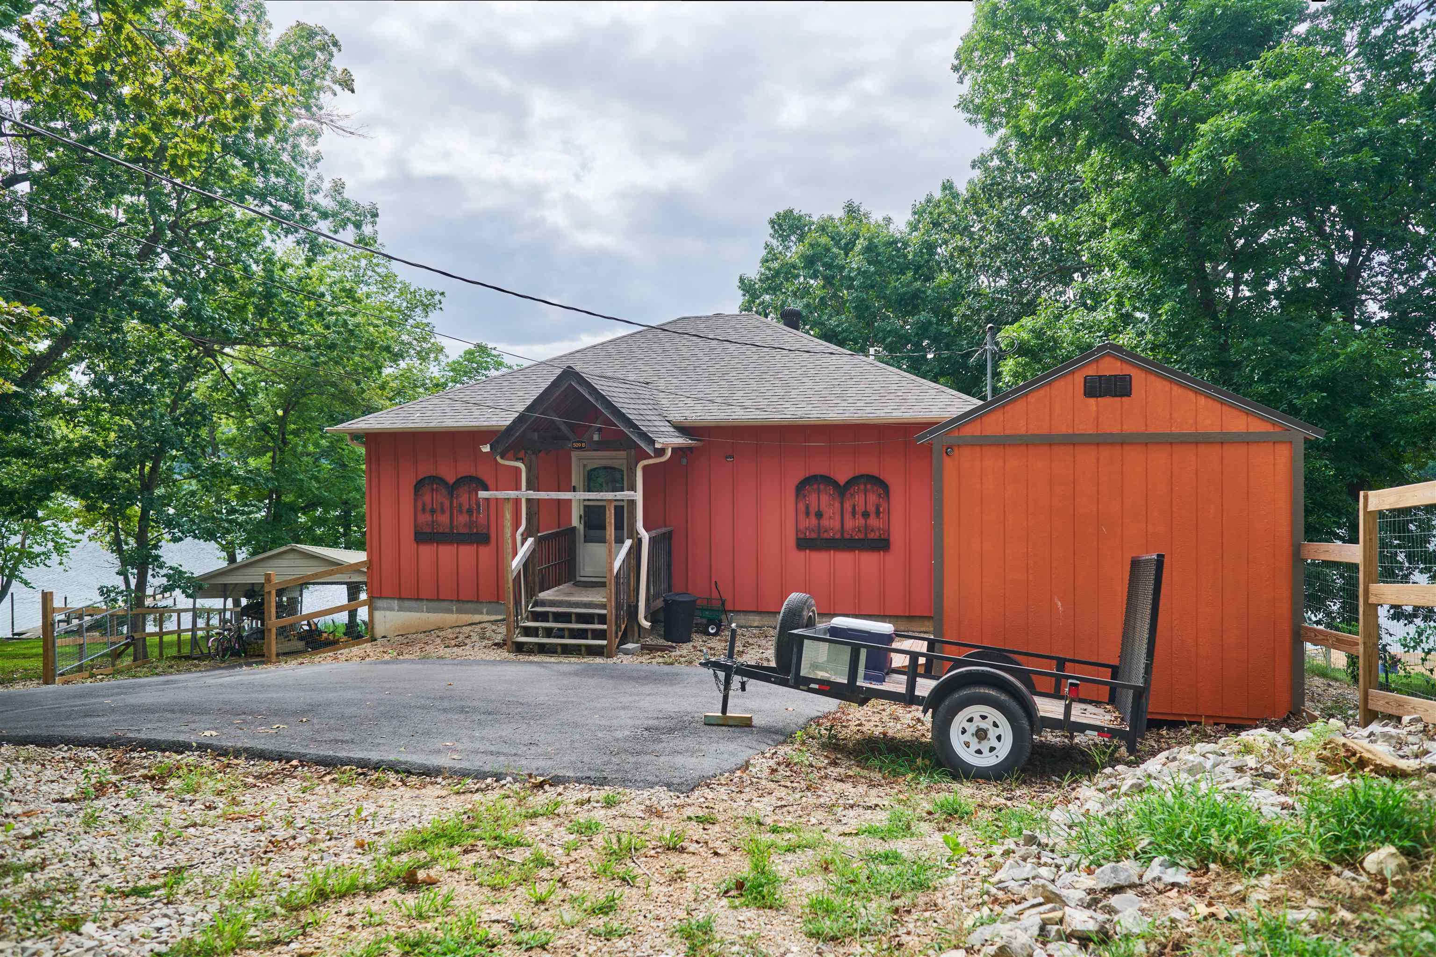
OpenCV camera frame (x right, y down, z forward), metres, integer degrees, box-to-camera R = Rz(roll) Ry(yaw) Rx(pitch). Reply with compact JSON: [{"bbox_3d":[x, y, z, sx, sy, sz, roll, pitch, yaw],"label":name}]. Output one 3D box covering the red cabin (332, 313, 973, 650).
[{"bbox_3d":[-0.247,-0.406,20.037,12.100,6.200,11.400,0,2,15],"label":"red cabin"}]

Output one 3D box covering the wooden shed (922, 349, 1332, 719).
[{"bbox_3d":[4.037,0.427,10.535,3.400,3.420,4.100,0,2,15],"label":"wooden shed"}]

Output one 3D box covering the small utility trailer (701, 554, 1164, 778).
[{"bbox_3d":[1.543,1.325,7.751,3.545,1.729,2.066,3,-1,18],"label":"small utility trailer"}]

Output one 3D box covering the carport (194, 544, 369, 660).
[{"bbox_3d":[-9.660,3.216,24.886,5.250,2.700,4.600,0,-7,11],"label":"carport"}]

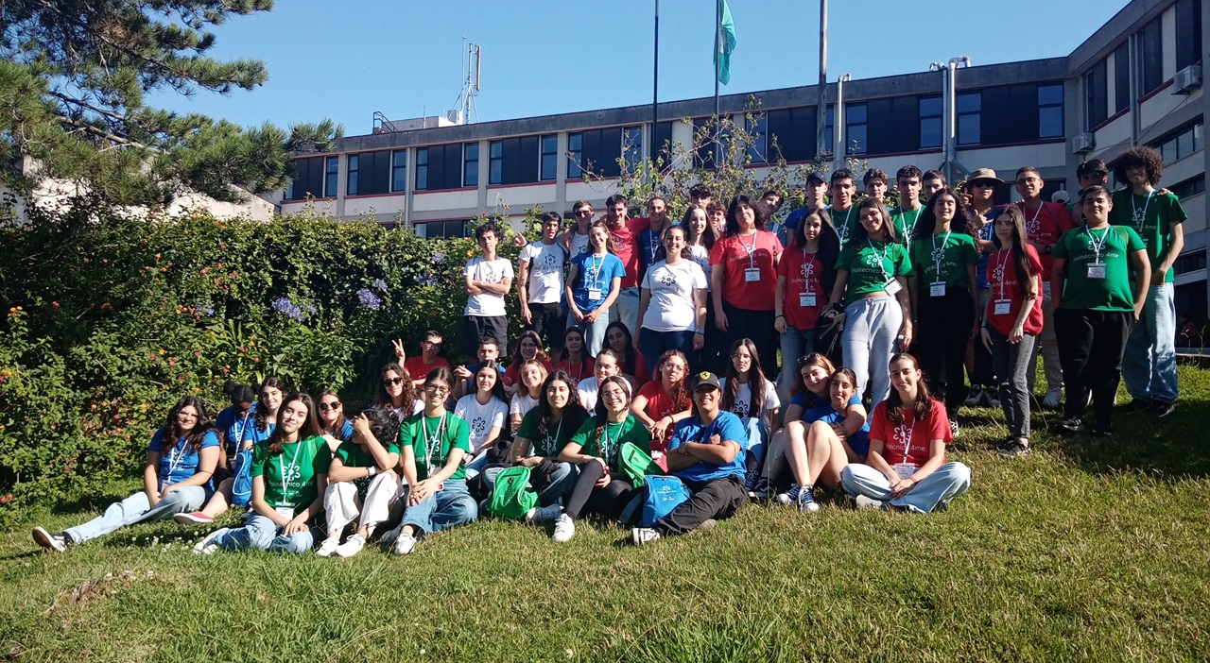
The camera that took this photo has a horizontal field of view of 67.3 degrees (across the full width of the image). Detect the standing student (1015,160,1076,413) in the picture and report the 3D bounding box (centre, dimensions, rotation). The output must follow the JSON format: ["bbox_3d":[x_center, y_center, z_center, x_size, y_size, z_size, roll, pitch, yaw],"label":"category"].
[{"bbox_3d":[3.151,-0.353,6.650,0.550,1.750,0.360,-1,-5,25],"label":"standing student"}]

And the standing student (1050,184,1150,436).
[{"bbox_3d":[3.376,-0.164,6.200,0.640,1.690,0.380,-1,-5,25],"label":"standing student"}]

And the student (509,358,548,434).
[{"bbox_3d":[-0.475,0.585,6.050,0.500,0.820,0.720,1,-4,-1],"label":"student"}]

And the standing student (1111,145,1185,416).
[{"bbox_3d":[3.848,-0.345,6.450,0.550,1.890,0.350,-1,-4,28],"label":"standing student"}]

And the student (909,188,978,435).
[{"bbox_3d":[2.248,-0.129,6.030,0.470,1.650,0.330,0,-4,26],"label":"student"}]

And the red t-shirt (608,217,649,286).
[{"bbox_3d":[0.138,-0.688,8.050,0.500,0.640,0.260,1,-4,5],"label":"red t-shirt"}]

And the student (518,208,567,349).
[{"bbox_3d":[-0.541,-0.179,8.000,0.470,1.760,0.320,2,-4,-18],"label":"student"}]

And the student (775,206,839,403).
[{"bbox_3d":[1.481,-0.112,6.700,0.480,1.630,0.340,0,-4,19],"label":"student"}]

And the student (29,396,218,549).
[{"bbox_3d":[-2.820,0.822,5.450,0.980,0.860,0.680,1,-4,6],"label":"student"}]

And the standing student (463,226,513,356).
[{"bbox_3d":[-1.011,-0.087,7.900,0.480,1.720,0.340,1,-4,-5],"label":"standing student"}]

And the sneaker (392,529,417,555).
[{"bbox_3d":[-1.069,1.122,4.850,0.100,0.110,0.250,2,0,-6],"label":"sneaker"}]

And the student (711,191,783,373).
[{"bbox_3d":[1.034,-0.194,6.650,0.540,1.640,0.360,1,-4,9],"label":"student"}]

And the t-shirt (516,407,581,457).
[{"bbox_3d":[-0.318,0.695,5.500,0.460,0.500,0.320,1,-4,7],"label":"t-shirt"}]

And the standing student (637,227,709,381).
[{"bbox_3d":[0.509,0.004,6.850,0.530,1.630,0.340,1,-4,8],"label":"standing student"}]

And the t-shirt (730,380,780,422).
[{"bbox_3d":[0.919,0.572,5.950,0.460,0.530,0.280,1,-4,7],"label":"t-shirt"}]

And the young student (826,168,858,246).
[{"bbox_3d":[1.839,-0.384,7.030,0.520,1.770,0.320,0,-4,14],"label":"young student"}]

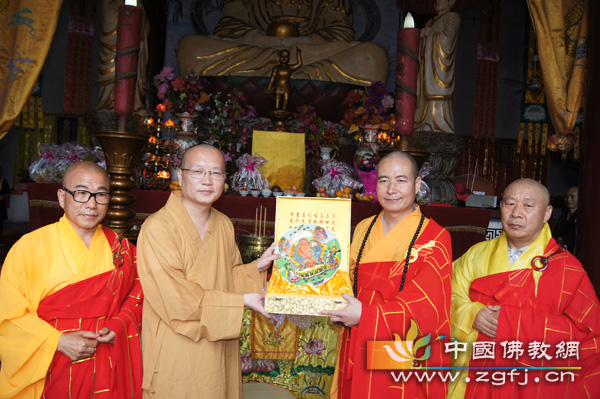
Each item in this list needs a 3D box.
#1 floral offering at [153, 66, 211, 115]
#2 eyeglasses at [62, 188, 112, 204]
[{"bbox_3d":[-1.397,-1.285,5.300,0.640,0.530,0.500,3,-1,-11],"label":"floral offering"},{"bbox_3d":[-0.748,-0.014,1.580,0.143,0.045,0.140,4,6,-41],"label":"eyeglasses"}]

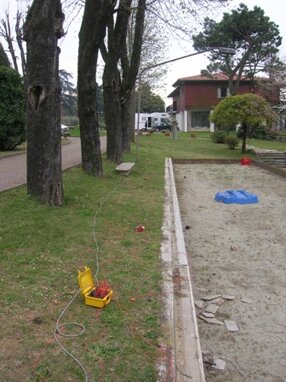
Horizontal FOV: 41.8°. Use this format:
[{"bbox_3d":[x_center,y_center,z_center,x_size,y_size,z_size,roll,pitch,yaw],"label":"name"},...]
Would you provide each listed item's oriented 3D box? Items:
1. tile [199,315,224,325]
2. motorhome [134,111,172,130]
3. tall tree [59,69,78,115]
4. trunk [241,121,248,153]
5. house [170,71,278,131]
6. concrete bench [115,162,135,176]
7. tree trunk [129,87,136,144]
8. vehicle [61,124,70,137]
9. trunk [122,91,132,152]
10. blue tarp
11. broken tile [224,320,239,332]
[{"bbox_3d":[0.594,1.097,3.243,0.240,0.030,0.110,8,13,38],"label":"tile"},{"bbox_3d":[1.728,-11.071,59.995,6.100,2.950,2.250,0,10,0],"label":"motorhome"},{"bbox_3d":[-16.504,-17.630,73.038,9.500,12.330,9.500,0,10,0],"label":"tall tree"},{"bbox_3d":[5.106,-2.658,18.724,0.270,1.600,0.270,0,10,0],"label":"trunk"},{"bbox_3d":[10.900,-12.624,53.108,14.000,8.210,12.500,0,10,0],"label":"house"},{"bbox_3d":[-0.615,-0.788,13.506,0.460,0.260,2.100,0,10,2],"label":"concrete bench"},{"bbox_3d":[-0.756,-5.264,25.979,0.620,3.820,0.620,0,10,0],"label":"tree trunk"},{"bbox_3d":[-10.717,-7.491,45.898,1.780,1.480,4.200,-8,13,-36],"label":"vehicle"},{"bbox_3d":[-0.939,-4.028,21.733,0.620,3.650,0.620,0,10,0],"label":"trunk"},{"bbox_3d":[2.050,0.105,8.450,0.930,0.170,0.950,0,10,0],"label":"blue tarp"},{"bbox_3d":[0.746,1.125,3.143,0.085,0.016,0.168,0,10,0],"label":"broken tile"}]

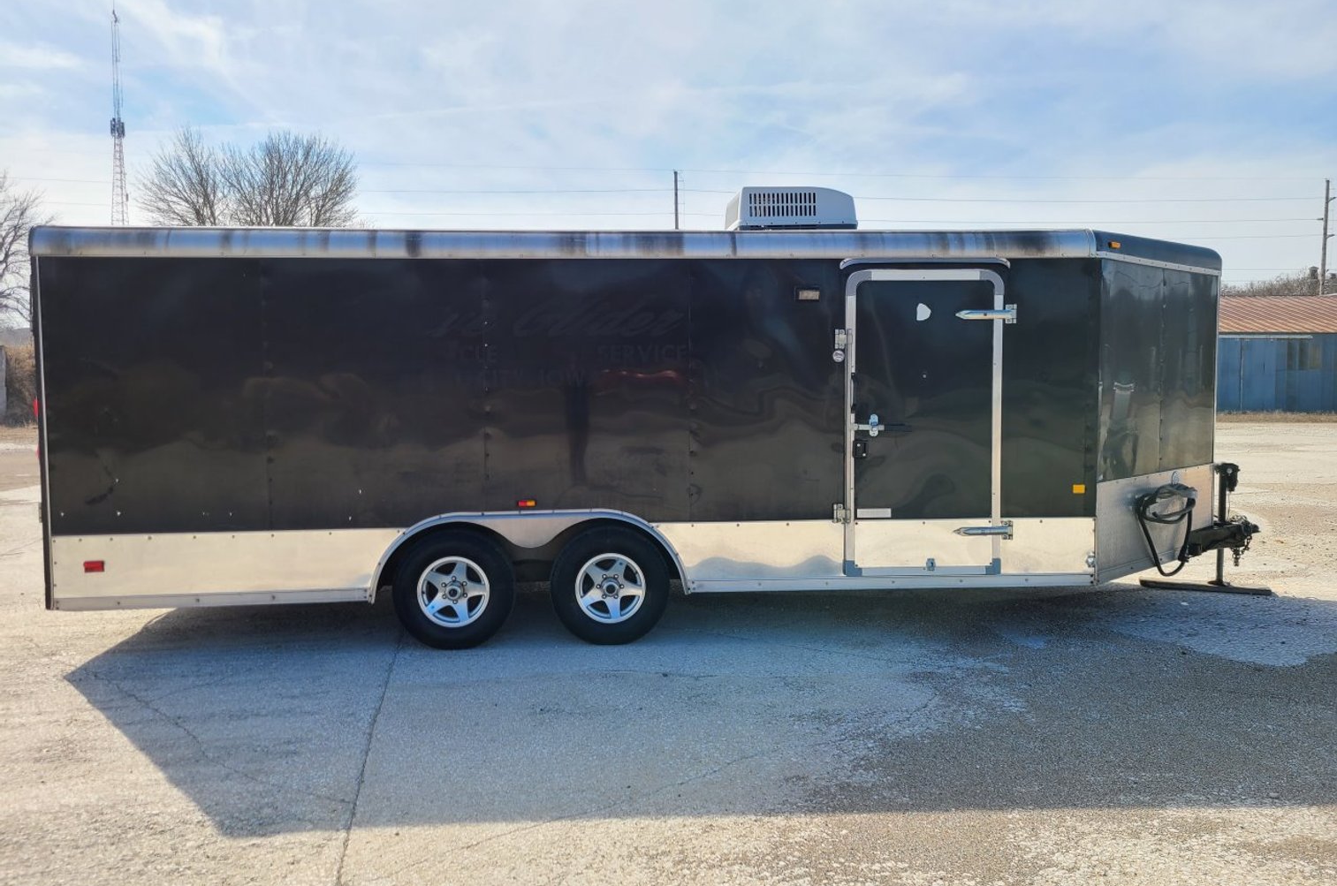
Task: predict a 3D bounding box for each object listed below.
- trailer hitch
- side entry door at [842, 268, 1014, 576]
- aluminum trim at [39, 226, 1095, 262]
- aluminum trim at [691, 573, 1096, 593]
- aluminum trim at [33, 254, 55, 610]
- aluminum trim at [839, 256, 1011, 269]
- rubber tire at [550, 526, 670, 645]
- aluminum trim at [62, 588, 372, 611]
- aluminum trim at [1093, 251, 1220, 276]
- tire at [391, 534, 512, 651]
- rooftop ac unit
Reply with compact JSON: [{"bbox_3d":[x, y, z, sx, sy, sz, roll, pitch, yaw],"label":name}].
[{"bbox_3d":[4.018,0.611,7.426,0.800,0.920,0.620,-1,4,-4],"label":"trailer hitch"},{"bbox_3d":[1.534,-0.118,6.027,1.000,1.840,0.070,-1,4,-4],"label":"side entry door"},{"bbox_3d":[-0.480,-1.161,5.840,6.150,0.180,0.120,-1,4,-4],"label":"aluminum trim"},{"bbox_3d":[1.380,0.848,6.078,2.500,0.078,0.035,-1,4,-4],"label":"aluminum trim"},{"bbox_3d":[-3.511,-0.044,5.648,0.055,2.000,0.050,-1,4,-4],"label":"aluminum trim"},{"bbox_3d":[1.535,-1.069,5.934,1.050,0.065,0.045,-1,4,-4],"label":"aluminum trim"},{"bbox_3d":[-0.355,0.848,6.093,0.710,0.710,0.225,-1,4,-4],"label":"rubber tire"},{"bbox_3d":[-2.626,0.899,5.769,1.760,0.080,0.035,-1,4,-4],"label":"aluminum trim"},{"bbox_3d":[3.244,-1.169,6.586,1.760,0.055,0.030,-4,5,-40],"label":"aluminum trim"},{"bbox_3d":[-1.279,0.859,6.022,0.710,0.710,0.225,-1,4,-4],"label":"tire"},{"bbox_3d":[0.842,-1.585,7.093,0.820,0.325,0.740,-1,4,-4],"label":"rooftop ac unit"}]

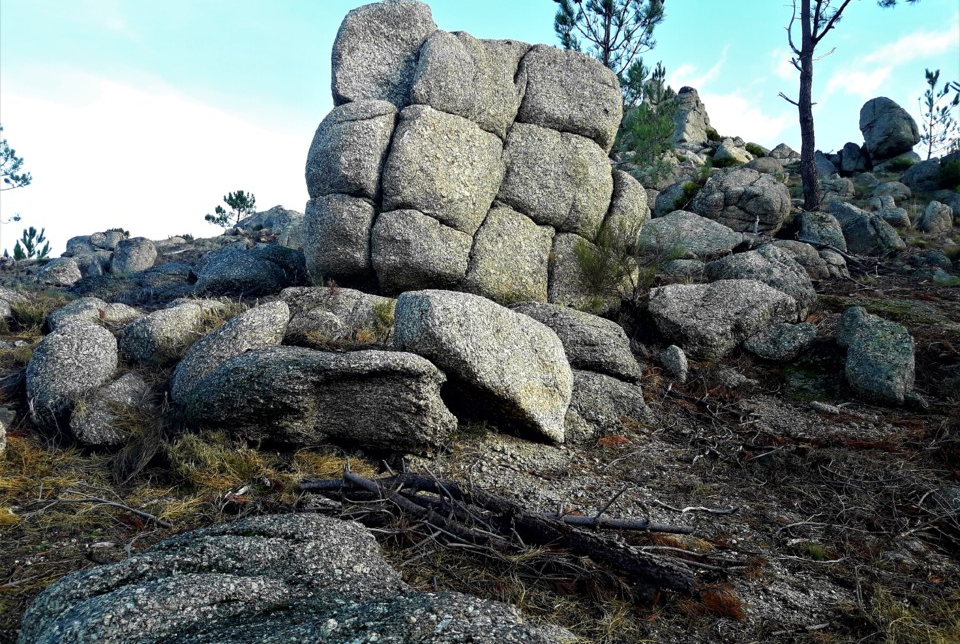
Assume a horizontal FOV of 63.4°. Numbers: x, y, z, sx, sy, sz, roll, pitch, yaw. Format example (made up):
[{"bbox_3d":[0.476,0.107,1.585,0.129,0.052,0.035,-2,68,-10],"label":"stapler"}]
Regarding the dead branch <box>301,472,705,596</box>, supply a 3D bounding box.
[{"bbox_3d":[0.022,1.014,3.850,2.100,0.330,0.680,-1,-3,26],"label":"dead branch"}]

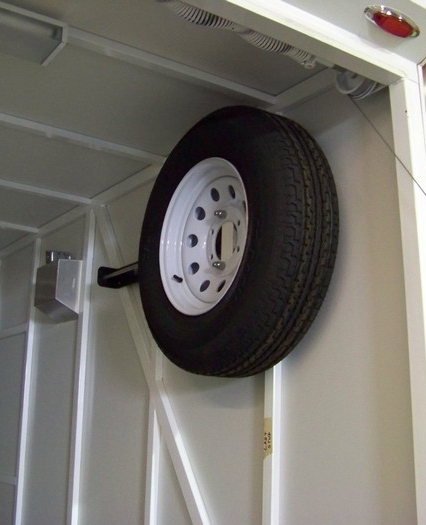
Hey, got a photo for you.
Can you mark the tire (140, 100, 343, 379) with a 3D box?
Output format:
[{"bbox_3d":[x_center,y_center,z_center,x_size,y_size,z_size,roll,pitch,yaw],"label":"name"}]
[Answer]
[{"bbox_3d":[0.041,-0.054,1.945,0.212,0.716,0.716,10,-17,-33],"label":"tire"}]

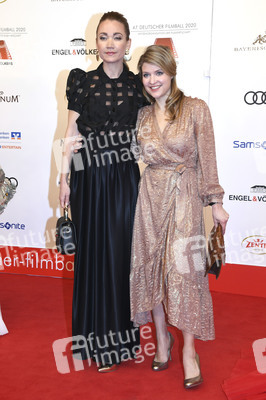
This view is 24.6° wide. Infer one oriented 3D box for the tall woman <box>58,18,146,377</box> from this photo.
[{"bbox_3d":[-0.129,-0.036,3.086,0.500,1.770,0.400,1,6,0],"label":"tall woman"}]

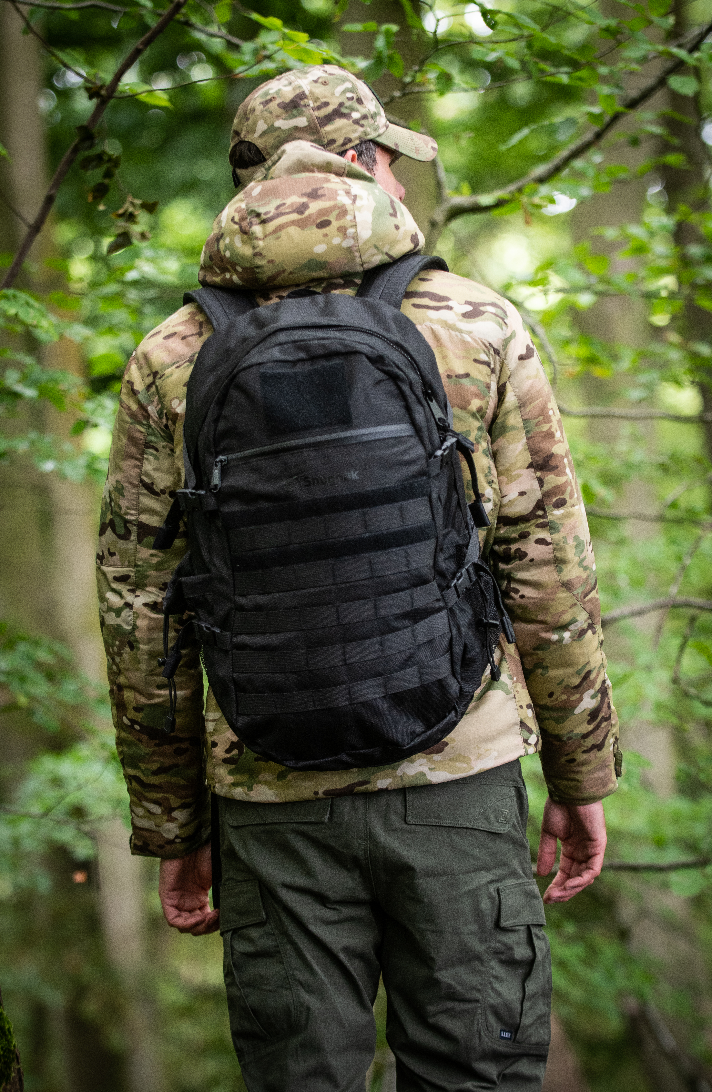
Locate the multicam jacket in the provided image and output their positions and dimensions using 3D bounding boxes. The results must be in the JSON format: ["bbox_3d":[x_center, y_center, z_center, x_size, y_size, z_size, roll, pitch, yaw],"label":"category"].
[{"bbox_3d":[-0.014,-0.066,5.250,0.580,0.820,0.360,-5,3,10],"label":"multicam jacket"}]

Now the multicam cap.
[{"bbox_3d":[-0.027,-0.507,5.280,0.275,0.135,0.175,-8,4,-35],"label":"multicam cap"}]

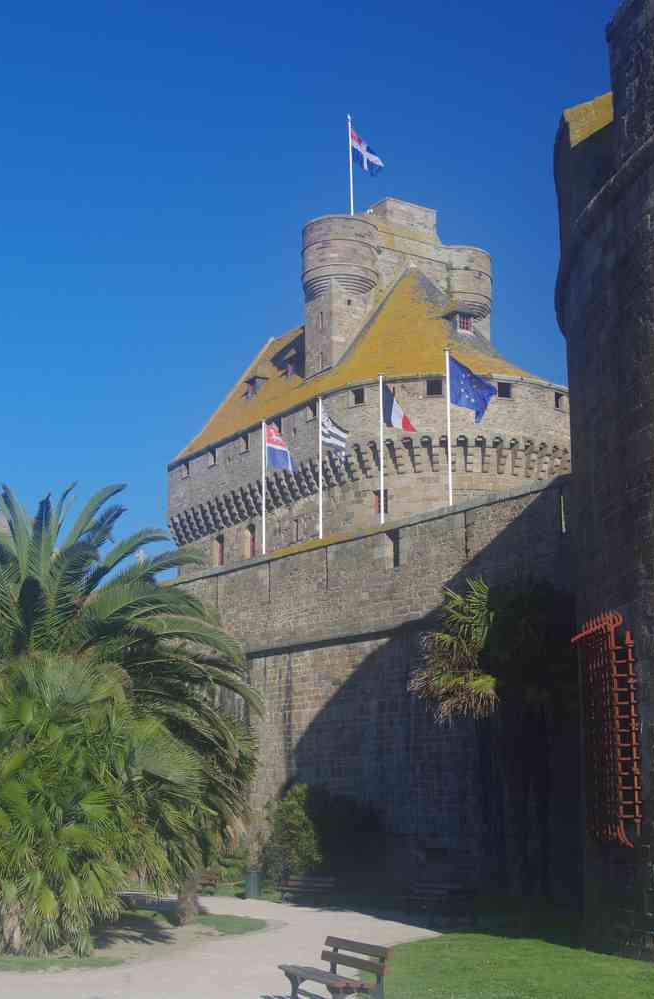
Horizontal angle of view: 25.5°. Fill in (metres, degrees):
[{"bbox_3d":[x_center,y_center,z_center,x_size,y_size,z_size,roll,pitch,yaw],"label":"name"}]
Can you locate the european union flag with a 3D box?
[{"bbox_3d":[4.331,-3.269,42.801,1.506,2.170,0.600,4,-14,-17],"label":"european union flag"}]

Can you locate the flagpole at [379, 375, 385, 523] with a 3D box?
[{"bbox_3d":[1.710,-1.357,44.786,0.090,5.287,0.090,0,-13,0],"label":"flagpole"}]

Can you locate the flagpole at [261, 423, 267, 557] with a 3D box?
[{"bbox_3d":[-2.164,-0.243,49.558,0.090,5.139,0.090,0,-13,0],"label":"flagpole"}]

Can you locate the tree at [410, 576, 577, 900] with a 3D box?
[{"bbox_3d":[3.900,5.529,33.822,3.800,7.553,3.600,0,-13,0],"label":"tree"}]

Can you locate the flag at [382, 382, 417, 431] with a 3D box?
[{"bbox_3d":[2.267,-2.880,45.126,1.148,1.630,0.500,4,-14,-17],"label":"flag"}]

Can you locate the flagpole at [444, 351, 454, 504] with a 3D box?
[{"bbox_3d":[3.609,-1.956,42.462,0.090,5.235,0.090,0,-13,0],"label":"flagpole"}]

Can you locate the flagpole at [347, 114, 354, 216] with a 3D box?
[{"bbox_3d":[1.259,-17.142,74.949,0.140,6.254,0.140,0,-13,0],"label":"flagpole"}]

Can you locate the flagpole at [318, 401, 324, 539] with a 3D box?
[{"bbox_3d":[-0.188,-0.878,47.136,0.090,5.192,0.090,0,-13,0],"label":"flagpole"}]

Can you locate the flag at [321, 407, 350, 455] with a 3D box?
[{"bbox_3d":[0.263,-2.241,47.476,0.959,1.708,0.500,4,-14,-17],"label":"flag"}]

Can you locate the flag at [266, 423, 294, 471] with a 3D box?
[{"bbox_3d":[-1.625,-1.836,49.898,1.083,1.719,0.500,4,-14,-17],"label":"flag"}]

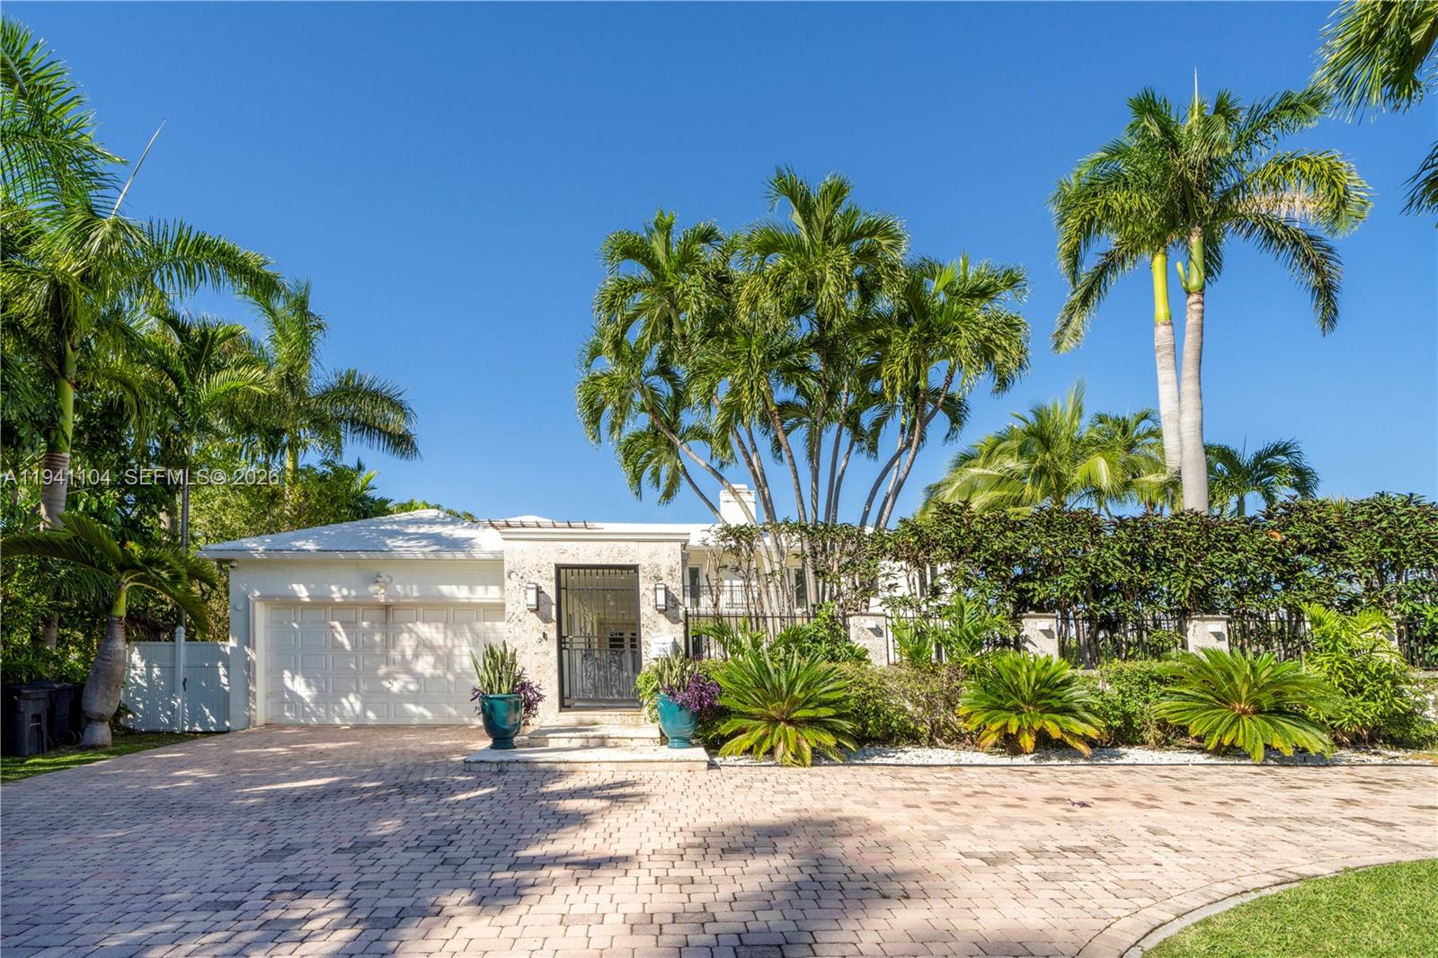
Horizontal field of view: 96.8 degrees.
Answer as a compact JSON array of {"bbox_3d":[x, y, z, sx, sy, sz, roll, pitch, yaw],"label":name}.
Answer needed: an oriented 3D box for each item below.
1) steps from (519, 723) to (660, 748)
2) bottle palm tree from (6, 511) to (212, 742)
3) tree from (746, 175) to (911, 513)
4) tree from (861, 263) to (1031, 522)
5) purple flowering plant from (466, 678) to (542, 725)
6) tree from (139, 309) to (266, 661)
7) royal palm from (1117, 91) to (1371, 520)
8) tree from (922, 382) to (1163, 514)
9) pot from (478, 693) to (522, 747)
[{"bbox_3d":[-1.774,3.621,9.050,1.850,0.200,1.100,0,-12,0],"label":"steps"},{"bbox_3d":[-8.750,2.056,9.400,2.750,3.300,2.500,0,-8,0],"label":"bottle palm tree"},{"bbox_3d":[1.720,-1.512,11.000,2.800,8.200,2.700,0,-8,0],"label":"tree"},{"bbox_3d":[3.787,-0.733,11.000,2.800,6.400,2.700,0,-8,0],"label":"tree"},{"bbox_3d":[-2.874,2.985,8.650,1.000,0.600,0.720,0,-8,0],"label":"purple flowering plant"},{"bbox_3d":[-10.289,0.220,13.000,2.250,7.500,2.200,0,-8,0],"label":"tree"},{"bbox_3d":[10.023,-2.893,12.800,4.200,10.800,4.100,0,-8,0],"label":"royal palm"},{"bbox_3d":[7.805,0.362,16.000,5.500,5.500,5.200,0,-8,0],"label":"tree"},{"bbox_3d":[-2.954,3.259,8.650,0.570,0.730,0.570,0,-8,0],"label":"pot"}]

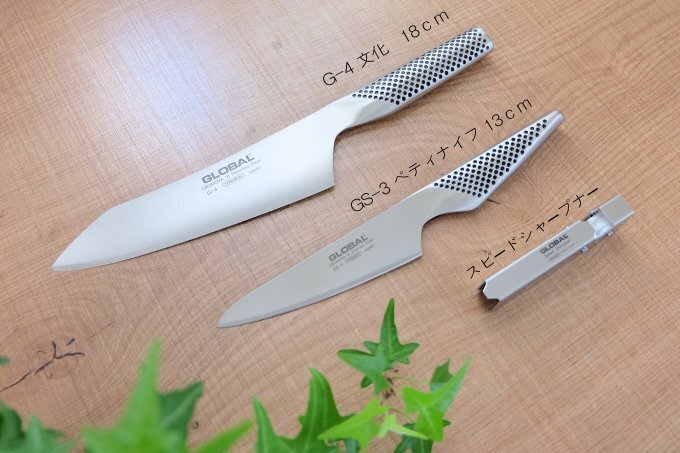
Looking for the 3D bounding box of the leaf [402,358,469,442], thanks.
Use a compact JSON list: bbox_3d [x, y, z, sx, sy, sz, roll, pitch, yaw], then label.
[{"bbox_3d":[0.049,0.084,0.323,0.040,0.012,0.032,-43,75,-10],"label":"leaf"}]

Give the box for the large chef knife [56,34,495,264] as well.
[{"bbox_3d":[-0.032,-0.042,0.410,0.314,0.021,0.056,-26,71,-7],"label":"large chef knife"}]

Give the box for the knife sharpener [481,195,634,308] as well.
[{"bbox_3d":[0.125,0.015,0.384,0.103,0.018,0.015,-31,72,-9],"label":"knife sharpener"}]

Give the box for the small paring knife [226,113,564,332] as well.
[{"bbox_3d":[0.040,0.000,0.395,0.250,0.015,0.037,-29,71,-8],"label":"small paring knife"}]

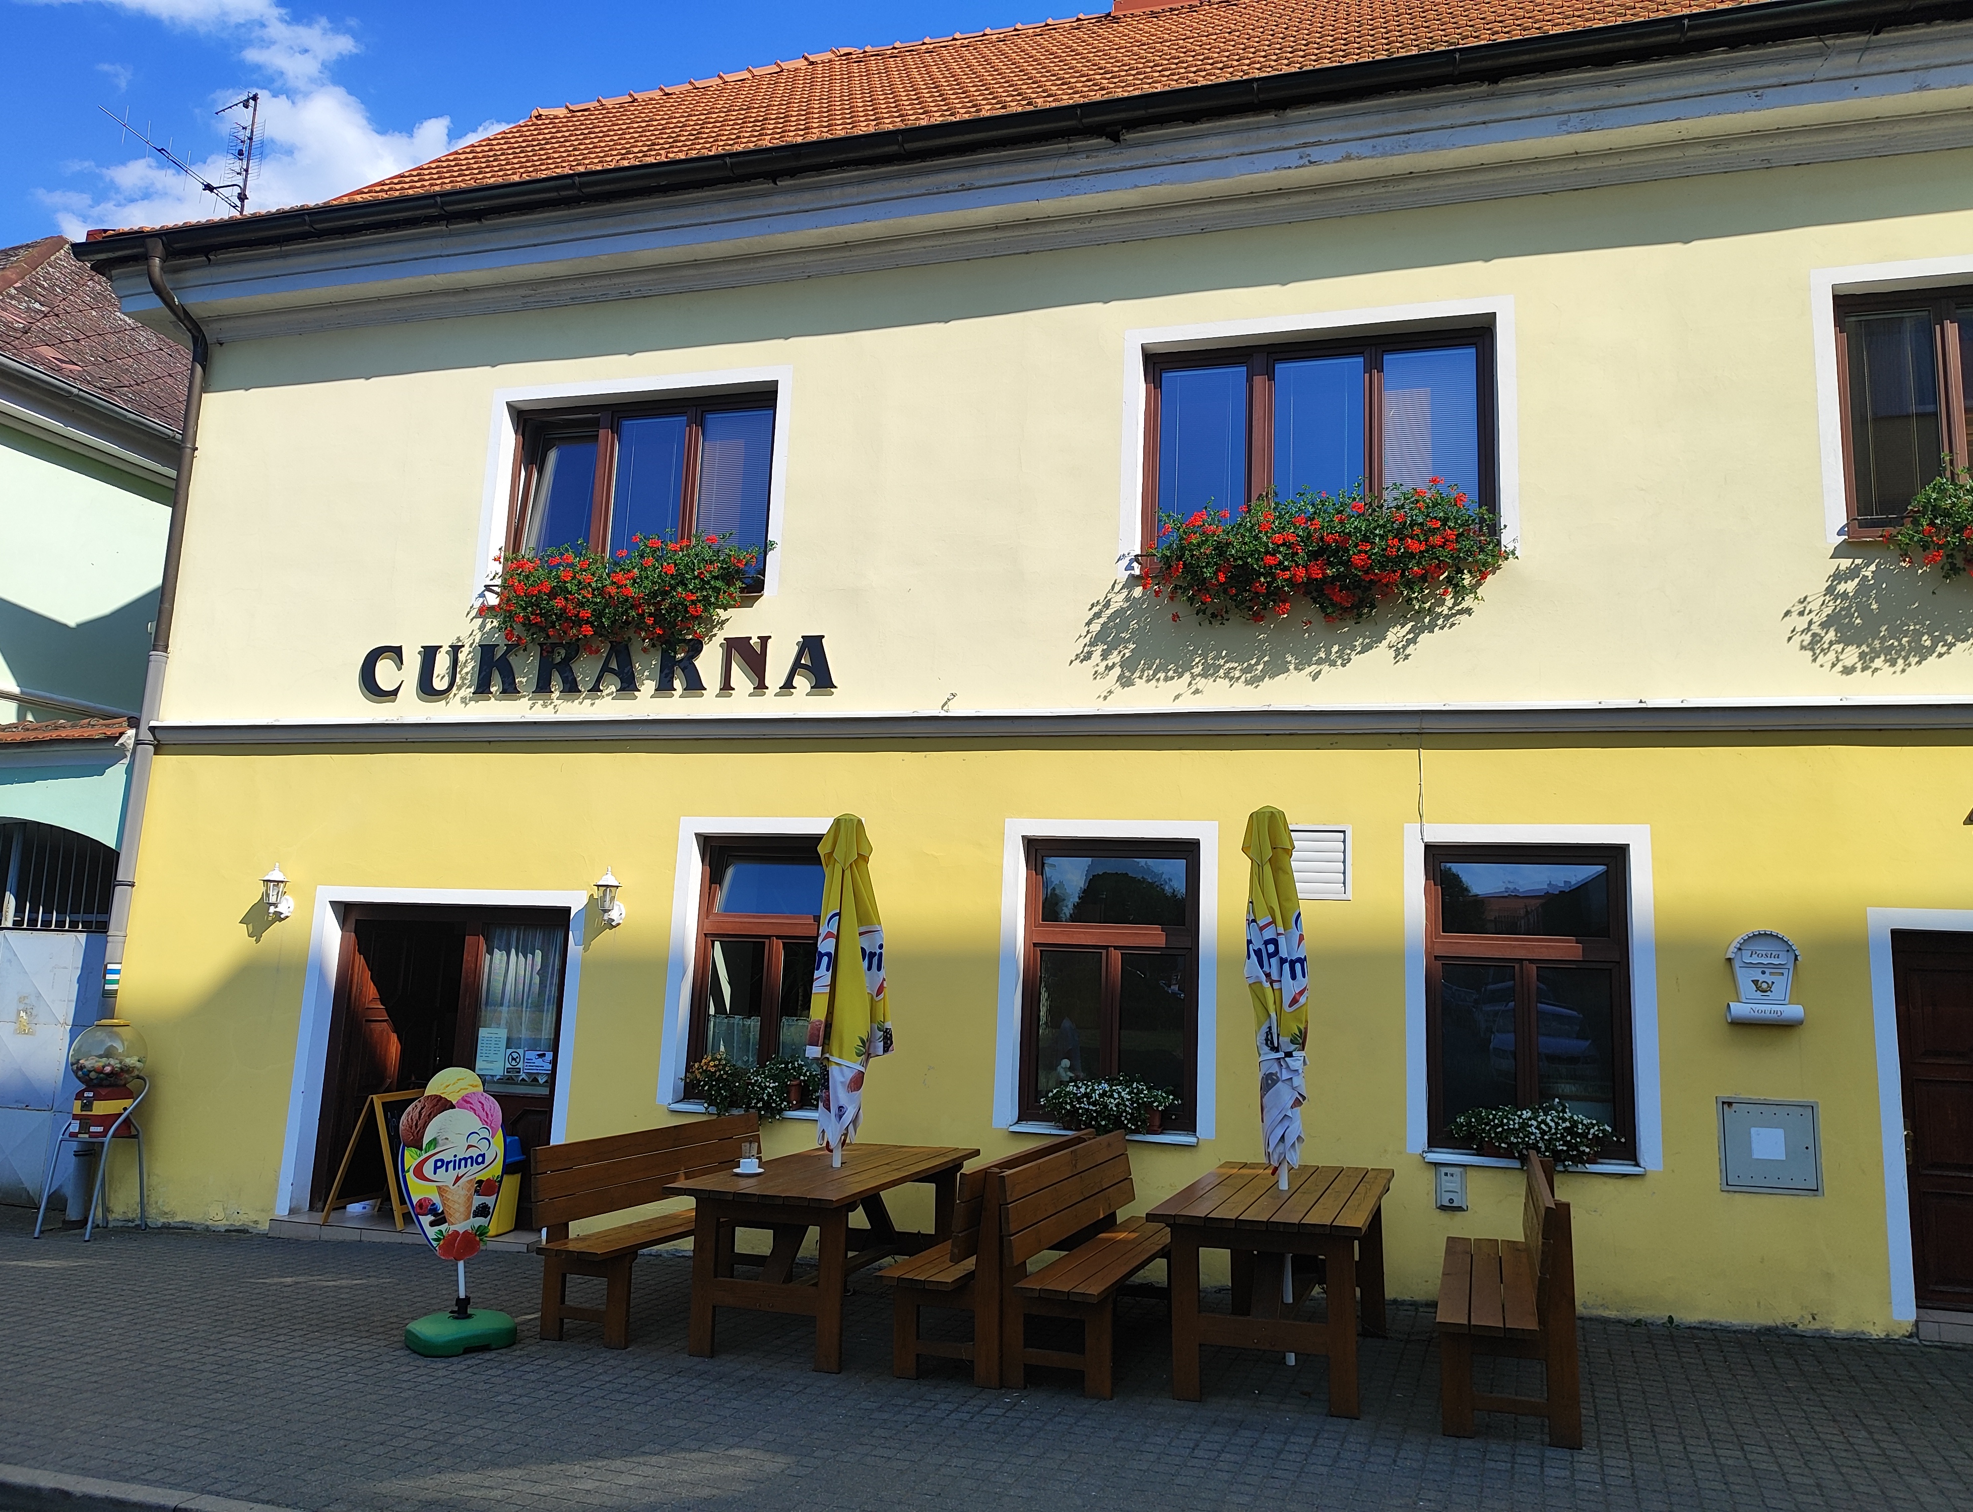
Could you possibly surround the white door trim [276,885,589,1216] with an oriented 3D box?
[{"bbox_3d":[-3.680,2.001,9.350,2.120,2.216,0.149,0,-10,15],"label":"white door trim"}]

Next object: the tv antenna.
[{"bbox_3d":[-10.677,-8.359,18.148,1.056,1.847,2.558,0,-10,15],"label":"tv antenna"}]

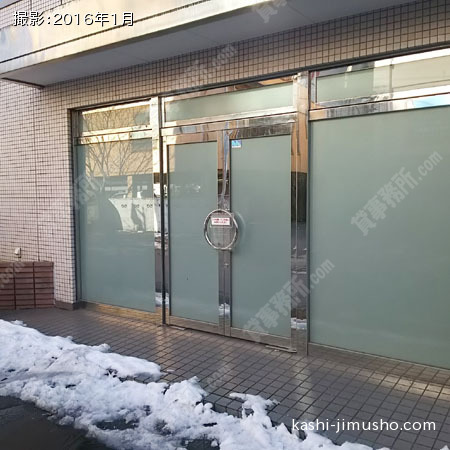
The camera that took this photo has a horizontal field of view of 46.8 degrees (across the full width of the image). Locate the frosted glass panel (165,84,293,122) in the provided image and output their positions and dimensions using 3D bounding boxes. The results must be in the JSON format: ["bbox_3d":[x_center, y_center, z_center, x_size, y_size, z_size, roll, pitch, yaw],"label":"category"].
[{"bbox_3d":[-0.011,-1.174,5.064,1.504,0.209,0.050,2,5,35],"label":"frosted glass panel"}]

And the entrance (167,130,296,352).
[{"bbox_3d":[-0.015,0.096,5.150,1.515,2.050,0.100,2,5,35],"label":"entrance"}]

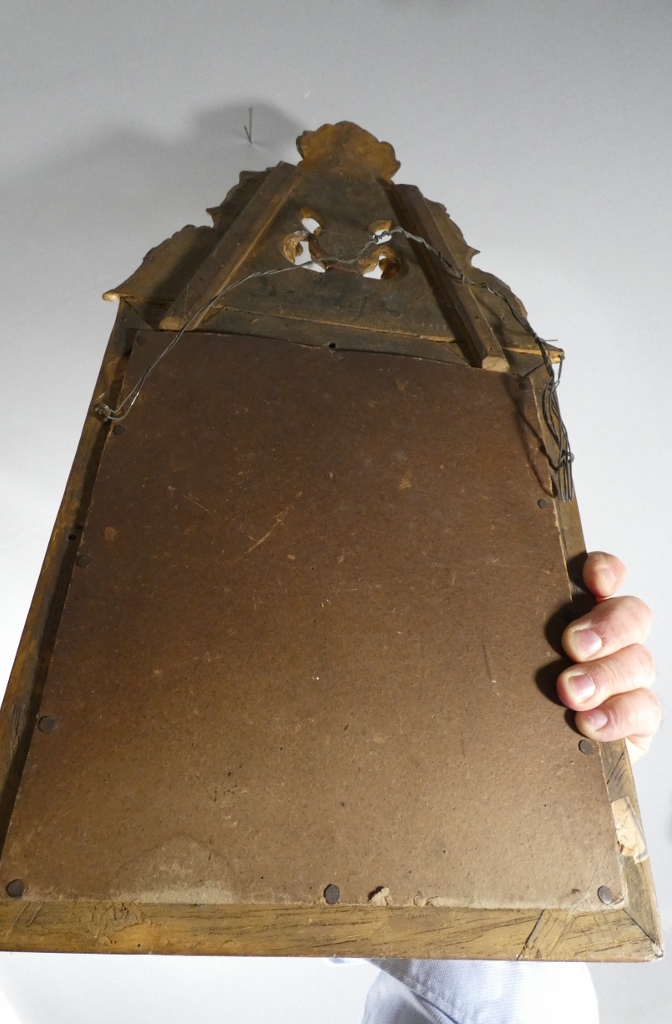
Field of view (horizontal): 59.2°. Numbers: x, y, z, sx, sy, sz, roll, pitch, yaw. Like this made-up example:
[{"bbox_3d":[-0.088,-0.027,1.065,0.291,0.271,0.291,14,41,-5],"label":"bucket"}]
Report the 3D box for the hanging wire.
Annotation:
[{"bbox_3d":[0.009,-0.103,0.332,0.247,0.195,0.032,5,-29,-6],"label":"hanging wire"}]

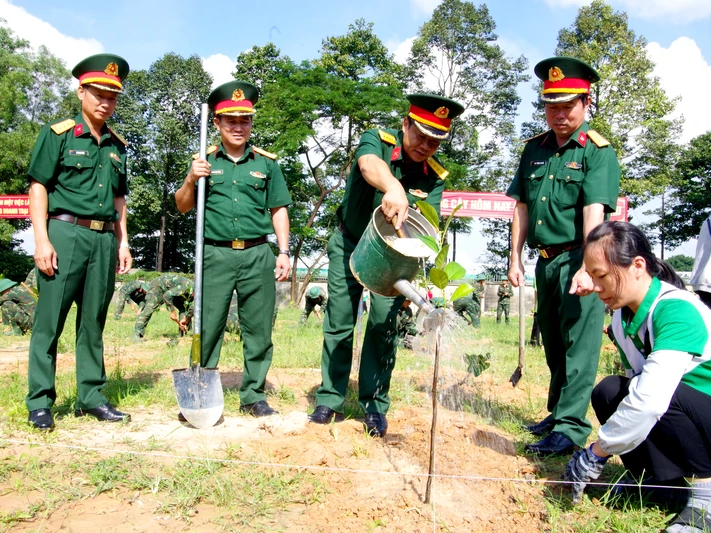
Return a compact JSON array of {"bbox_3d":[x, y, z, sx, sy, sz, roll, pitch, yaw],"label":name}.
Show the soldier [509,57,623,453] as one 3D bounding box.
[{"bbox_3d":[0.951,-0.064,2.740,0.500,1.760,0.400,0,-3,33],"label":"soldier"}]

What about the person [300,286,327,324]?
[{"bbox_3d":[-1.037,0.963,14.800,0.650,0.950,0.750,2,-3,-7],"label":"person"}]

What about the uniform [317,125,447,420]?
[{"bbox_3d":[0.127,0.010,3.040,0.540,1.400,0.480,3,-3,-25],"label":"uniform"}]

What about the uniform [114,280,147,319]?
[{"bbox_3d":[-5.805,0.859,15.600,0.850,1.060,0.520,0,-3,32],"label":"uniform"}]

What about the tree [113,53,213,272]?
[{"bbox_3d":[-12.815,-6.274,40.000,7.200,16.000,6.800,1,-3,0],"label":"tree"}]

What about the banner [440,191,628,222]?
[{"bbox_3d":[5.740,-2.002,20.000,6.600,0.780,0.060,1,-3,-1],"label":"banner"}]

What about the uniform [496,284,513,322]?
[{"bbox_3d":[5.321,1.225,21.400,0.560,1.740,0.380,1,-3,9],"label":"uniform"}]

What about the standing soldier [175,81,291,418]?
[{"bbox_3d":[-0.651,-0.101,3.200,0.600,1.770,0.380,2,-3,-13],"label":"standing soldier"}]

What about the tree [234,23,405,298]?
[{"bbox_3d":[-1.872,-5.787,34.000,9.600,16.000,8.600,1,-3,0],"label":"tree"}]

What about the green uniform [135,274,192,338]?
[{"bbox_3d":[-3.248,0.687,10.300,1.050,1.080,0.550,0,-3,28],"label":"green uniform"}]

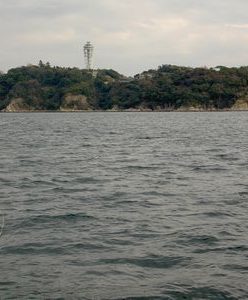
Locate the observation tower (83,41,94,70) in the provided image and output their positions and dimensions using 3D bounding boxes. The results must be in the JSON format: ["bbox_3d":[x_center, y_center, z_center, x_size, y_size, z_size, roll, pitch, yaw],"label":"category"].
[{"bbox_3d":[-60.047,-156.547,1181.000,16.000,54.000,16.000,0,3,-3],"label":"observation tower"}]

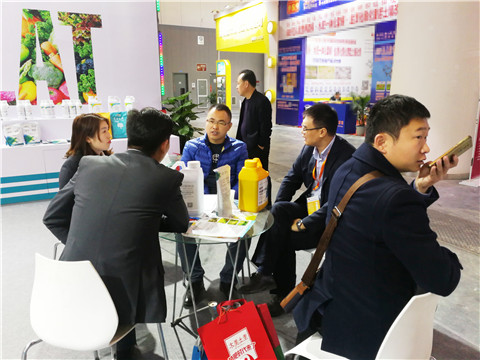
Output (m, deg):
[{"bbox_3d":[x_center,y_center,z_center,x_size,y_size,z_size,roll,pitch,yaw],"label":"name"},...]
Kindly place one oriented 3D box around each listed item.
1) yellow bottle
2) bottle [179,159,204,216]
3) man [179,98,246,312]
[{"bbox_3d":[0.091,0.026,2.444,0.125,0.326,0.185,7,16,24],"label":"yellow bottle"},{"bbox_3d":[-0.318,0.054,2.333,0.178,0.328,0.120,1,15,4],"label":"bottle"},{"bbox_3d":[-0.190,0.140,2.732,0.530,1.360,0.720,0,15,0],"label":"man"}]

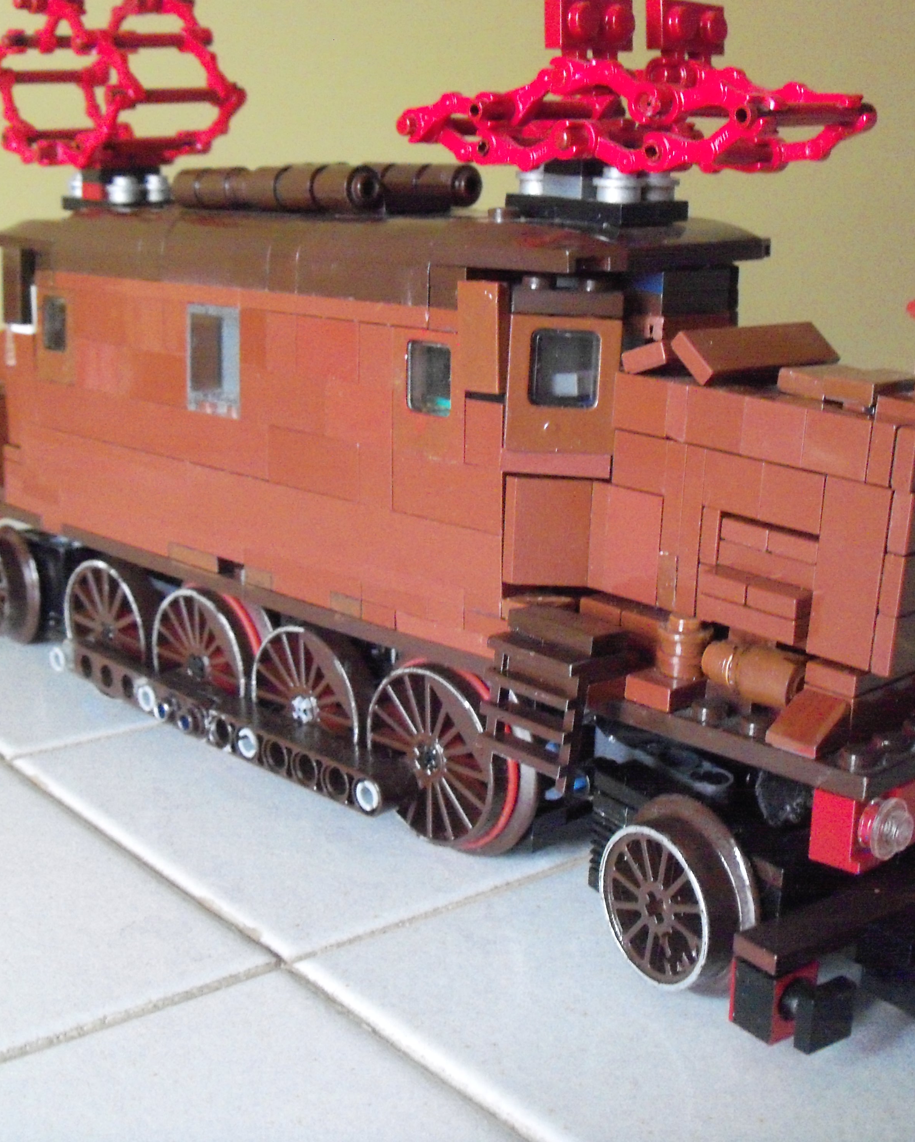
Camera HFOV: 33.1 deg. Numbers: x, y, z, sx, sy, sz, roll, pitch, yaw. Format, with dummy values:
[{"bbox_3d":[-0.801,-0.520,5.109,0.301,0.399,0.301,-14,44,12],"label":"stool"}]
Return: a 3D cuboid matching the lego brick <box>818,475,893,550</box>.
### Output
[{"bbox_3d":[0.054,-0.008,0.200,0.010,0.008,0.010,17,20,42],"label":"lego brick"}]

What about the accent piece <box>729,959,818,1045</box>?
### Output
[{"bbox_3d":[0.041,0.055,0.200,0.008,0.009,0.007,-9,17,-35],"label":"accent piece"}]

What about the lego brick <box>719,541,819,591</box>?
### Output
[{"bbox_3d":[0.044,-0.001,0.212,0.016,0.004,0.008,17,20,42],"label":"lego brick"}]

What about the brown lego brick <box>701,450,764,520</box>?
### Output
[{"bbox_3d":[0.040,-0.012,0.211,0.010,0.008,0.010,-11,20,-44],"label":"brown lego brick"}]

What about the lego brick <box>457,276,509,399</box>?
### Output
[{"bbox_3d":[0.004,-0.034,0.223,0.003,0.016,0.008,-13,20,-43],"label":"lego brick"}]

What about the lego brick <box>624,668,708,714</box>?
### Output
[{"bbox_3d":[0.030,0.017,0.224,0.008,0.003,0.008,-13,20,-43],"label":"lego brick"}]

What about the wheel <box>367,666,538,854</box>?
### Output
[{"bbox_3d":[-0.002,0.029,0.250,0.007,0.036,0.036,-12,19,-43],"label":"wheel"}]

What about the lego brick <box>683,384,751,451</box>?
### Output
[{"bbox_3d":[0.038,-0.021,0.211,0.010,0.008,0.010,-11,20,-44],"label":"lego brick"}]

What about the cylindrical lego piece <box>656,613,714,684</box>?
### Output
[{"bbox_3d":[0.032,0.011,0.219,0.008,0.008,0.008,1,14,0],"label":"cylindrical lego piece"}]

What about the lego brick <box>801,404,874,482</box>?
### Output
[{"bbox_3d":[0.052,-0.017,0.201,0.010,0.008,0.010,17,20,42],"label":"lego brick"}]

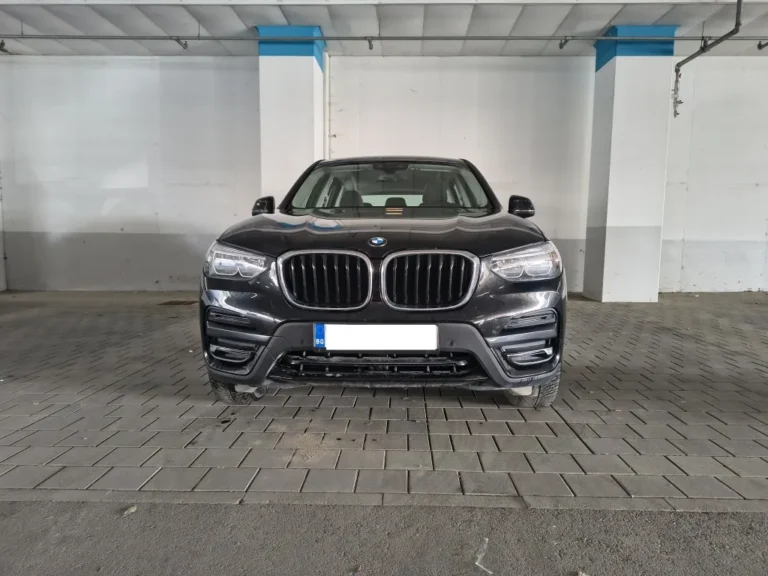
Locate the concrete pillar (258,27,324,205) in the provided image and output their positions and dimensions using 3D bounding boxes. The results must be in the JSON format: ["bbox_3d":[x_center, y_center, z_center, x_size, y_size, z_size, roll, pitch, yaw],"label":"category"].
[{"bbox_3d":[-1.386,-1.791,8.204,0.800,3.920,0.800,0,5,2],"label":"concrete pillar"}]

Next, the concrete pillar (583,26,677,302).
[{"bbox_3d":[3.637,-1.762,7.999,0.800,3.900,0.800,0,5,2],"label":"concrete pillar"}]

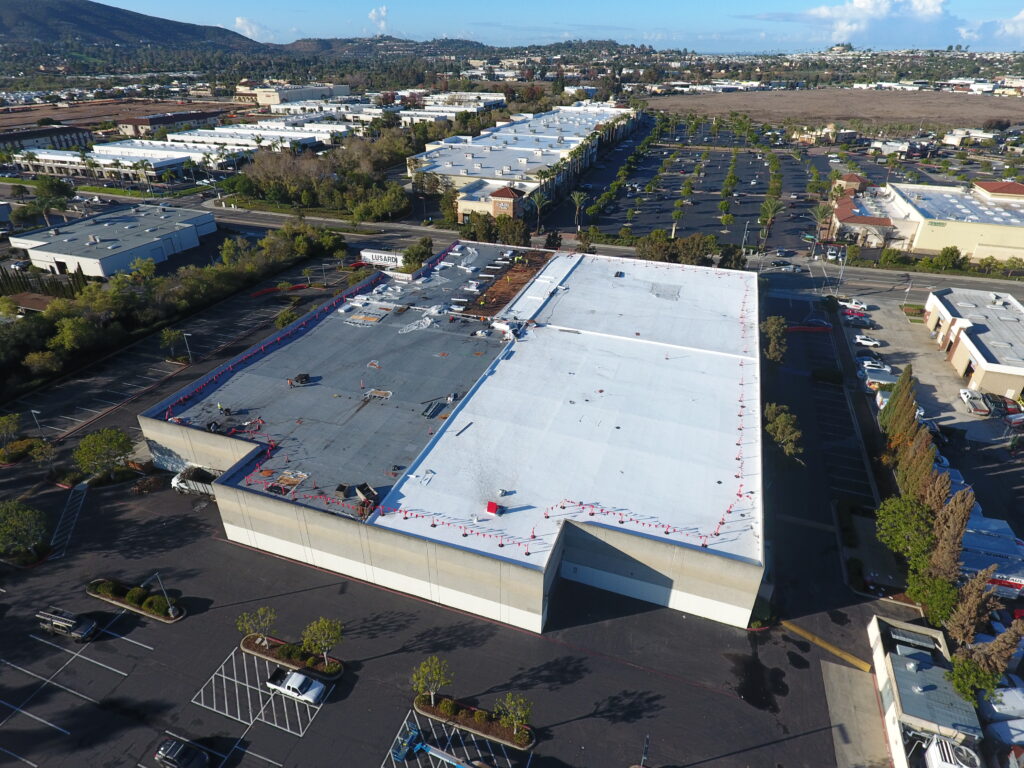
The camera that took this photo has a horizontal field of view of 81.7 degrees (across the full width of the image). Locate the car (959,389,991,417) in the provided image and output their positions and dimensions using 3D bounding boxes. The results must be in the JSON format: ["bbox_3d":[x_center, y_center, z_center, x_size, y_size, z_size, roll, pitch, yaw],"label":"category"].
[{"bbox_3d":[73.884,2.723,94.654,2.030,1.950,6.300,9,31,15],"label":"car"}]

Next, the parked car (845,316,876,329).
[{"bbox_3d":[70.399,-12.366,119.742,4.900,1.600,1.850,10,31,17],"label":"parked car"}]

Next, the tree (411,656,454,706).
[{"bbox_3d":[-6.614,25.197,48.957,3.500,5.200,3.500,0,29,0],"label":"tree"}]

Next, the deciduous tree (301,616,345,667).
[{"bbox_3d":[-16.582,23.332,52.390,3.700,5.100,3.700,10,31,17],"label":"deciduous tree"}]

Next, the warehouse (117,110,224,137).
[{"bbox_3d":[-237.783,-184.751,415.675,25.000,8.800,76.000,6,30,10],"label":"warehouse"}]

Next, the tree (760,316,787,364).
[{"bbox_3d":[41.487,-4.836,95.339,4.800,12.300,4.800,10,31,17],"label":"tree"}]

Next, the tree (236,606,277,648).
[{"bbox_3d":[-23.080,22.753,54.039,3.500,4.500,3.500,10,31,17],"label":"tree"}]

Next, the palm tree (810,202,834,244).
[{"bbox_3d":[87.594,-44.350,167.302,6.600,12.560,6.600,10,31,17],"label":"palm tree"}]

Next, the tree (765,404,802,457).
[{"bbox_3d":[34.542,8.858,76.788,5.600,8.400,5.600,10,31,17],"label":"tree"}]

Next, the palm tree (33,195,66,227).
[{"bbox_3d":[-141.522,-51.480,180.709,9.000,10.300,9.000,10,31,17],"label":"palm tree"}]

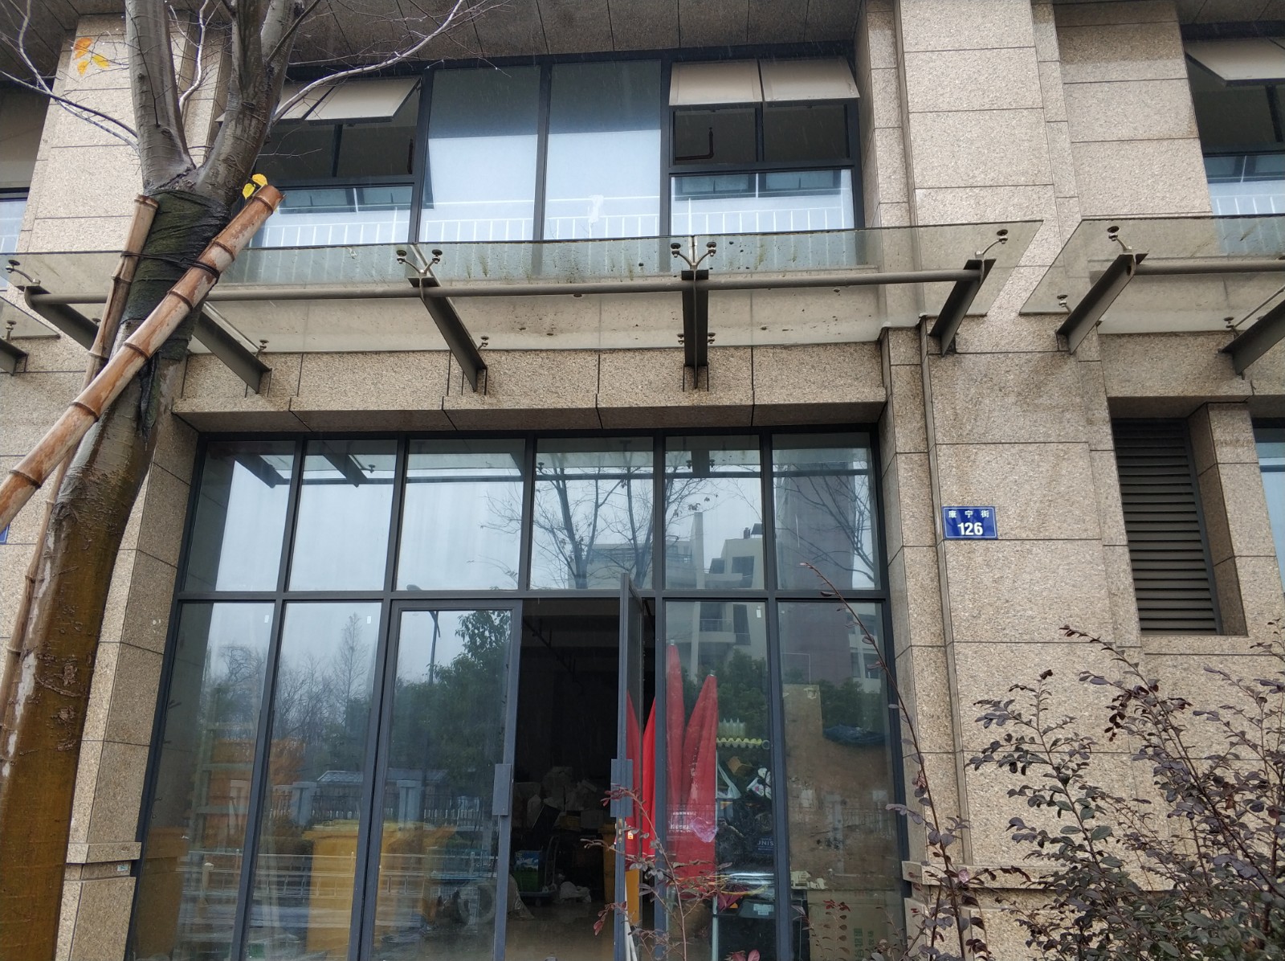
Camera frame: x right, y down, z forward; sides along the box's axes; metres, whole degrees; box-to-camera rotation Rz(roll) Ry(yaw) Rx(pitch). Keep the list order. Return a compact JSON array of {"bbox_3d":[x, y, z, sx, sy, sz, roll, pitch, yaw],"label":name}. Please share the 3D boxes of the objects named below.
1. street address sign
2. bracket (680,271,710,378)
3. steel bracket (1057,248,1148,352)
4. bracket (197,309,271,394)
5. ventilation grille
[{"bbox_3d":[1.927,0.248,5.879,0.301,0.200,0.015,-1,-18,4],"label":"street address sign"},{"bbox_3d":[0.326,-0.898,6.091,0.150,0.162,1.303,-1,-18,4],"label":"bracket"},{"bbox_3d":[2.618,-0.983,5.740,0.150,0.162,0.925,-1,-18,4],"label":"steel bracket"},{"bbox_3d":[-2.698,-0.863,6.316,0.150,0.162,1.303,-1,-18,4],"label":"bracket"},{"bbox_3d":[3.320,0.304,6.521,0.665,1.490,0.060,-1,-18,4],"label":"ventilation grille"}]

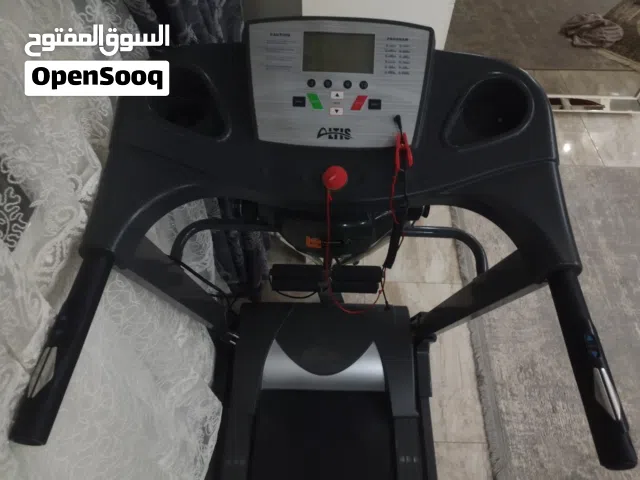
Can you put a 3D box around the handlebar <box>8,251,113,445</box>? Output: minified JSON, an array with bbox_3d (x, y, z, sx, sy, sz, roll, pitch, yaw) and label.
[{"bbox_3d":[-0.312,0.121,0.549,0.038,0.039,0.235,3,57,0],"label":"handlebar"}]

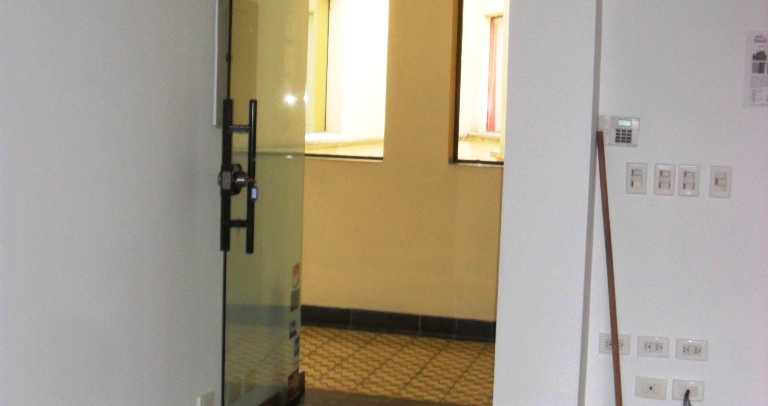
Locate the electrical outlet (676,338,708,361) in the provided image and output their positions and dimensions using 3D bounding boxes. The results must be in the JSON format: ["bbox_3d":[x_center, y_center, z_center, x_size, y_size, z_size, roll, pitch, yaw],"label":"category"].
[{"bbox_3d":[1.141,0.544,3.828,0.114,0.075,0.011,3,4,14],"label":"electrical outlet"}]

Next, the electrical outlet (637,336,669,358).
[{"bbox_3d":[1.007,0.538,3.863,0.114,0.075,0.011,3,4,14],"label":"electrical outlet"}]

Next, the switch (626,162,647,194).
[{"bbox_3d":[0.939,-0.090,3.843,0.074,0.115,0.011,3,4,14],"label":"switch"}]

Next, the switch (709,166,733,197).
[{"bbox_3d":[1.226,-0.075,3.769,0.074,0.115,0.011,3,4,14],"label":"switch"}]

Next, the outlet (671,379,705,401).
[{"bbox_3d":[1.130,0.698,3.840,0.114,0.075,0.011,3,4,14],"label":"outlet"}]

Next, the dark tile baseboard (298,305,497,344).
[{"bbox_3d":[0.056,0.718,6.128,1.224,0.122,0.020,3,4,14],"label":"dark tile baseboard"}]

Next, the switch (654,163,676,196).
[{"bbox_3d":[1.038,-0.084,3.818,0.074,0.115,0.011,3,4,14],"label":"switch"}]

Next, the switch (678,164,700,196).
[{"bbox_3d":[1.121,-0.081,3.796,0.074,0.115,0.011,3,4,14],"label":"switch"}]

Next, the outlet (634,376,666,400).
[{"bbox_3d":[1.001,0.696,3.874,0.114,0.075,0.011,3,4,14],"label":"outlet"}]

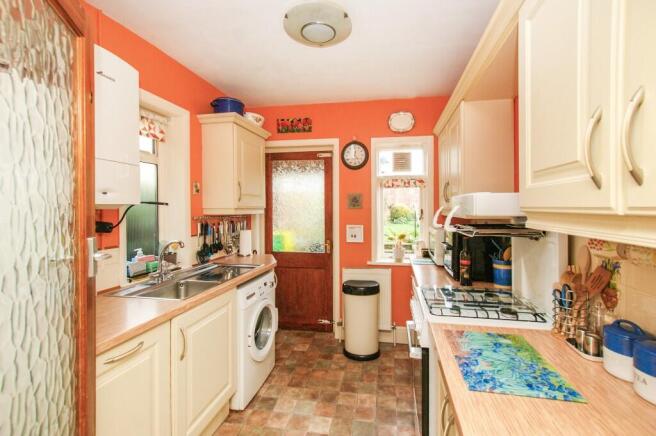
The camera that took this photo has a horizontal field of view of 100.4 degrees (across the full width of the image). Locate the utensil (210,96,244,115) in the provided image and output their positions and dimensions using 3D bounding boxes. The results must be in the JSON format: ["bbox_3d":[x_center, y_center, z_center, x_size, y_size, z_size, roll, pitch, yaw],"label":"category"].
[{"bbox_3d":[-0.864,-0.897,2.374,0.290,0.160,0.260,0,2,13],"label":"utensil"}]

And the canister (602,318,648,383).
[{"bbox_3d":[0.840,0.366,0.760,0.103,0.146,0.103,0,2,13],"label":"canister"}]

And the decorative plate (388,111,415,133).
[{"bbox_3d":[0.726,-0.943,2.684,0.255,0.205,0.030,0,2,9],"label":"decorative plate"}]

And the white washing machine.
[{"bbox_3d":[-0.768,0.877,2.159,0.570,0.845,0.590,0,2,13],"label":"white washing machine"}]

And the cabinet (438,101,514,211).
[{"bbox_3d":[1.084,-0.384,2.106,0.300,0.700,0.900,0,2,13],"label":"cabinet"}]

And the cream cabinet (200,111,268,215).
[{"bbox_3d":[-0.824,-0.440,2.511,0.360,0.800,0.610,0,2,13],"label":"cream cabinet"}]

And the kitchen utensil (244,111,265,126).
[{"bbox_3d":[-0.748,-0.910,2.685,0.230,0.140,0.230,0,2,13],"label":"kitchen utensil"}]

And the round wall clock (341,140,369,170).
[{"bbox_3d":[0.276,-0.630,2.765,0.285,0.290,0.045,0,2,9],"label":"round wall clock"}]

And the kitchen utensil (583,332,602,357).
[{"bbox_3d":[0.836,0.397,0.861,0.044,0.058,0.044,0,2,13],"label":"kitchen utensil"}]

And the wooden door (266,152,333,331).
[{"bbox_3d":[-0.326,0.275,3.062,0.770,2.000,0.050,0,2,9],"label":"wooden door"}]

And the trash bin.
[{"bbox_3d":[0.326,0.953,2.608,0.340,0.670,0.340,0,2,9],"label":"trash bin"}]

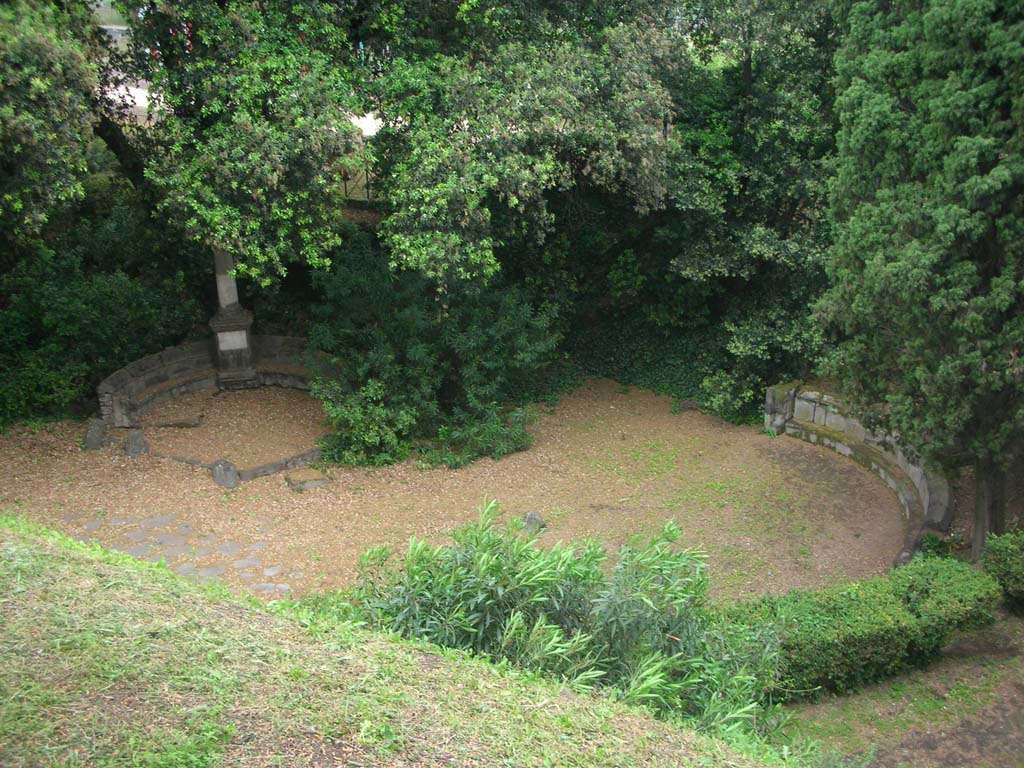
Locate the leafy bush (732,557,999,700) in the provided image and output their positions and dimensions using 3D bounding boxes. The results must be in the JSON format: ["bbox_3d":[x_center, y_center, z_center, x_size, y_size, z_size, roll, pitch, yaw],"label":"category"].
[{"bbox_3d":[5.562,3.869,16.699,4.429,0.876,1.494,-7,21,-19],"label":"leafy bush"}]

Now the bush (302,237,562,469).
[{"bbox_3d":[-1.730,-1.085,24.815,5.562,4.635,4.120,0,20,0],"label":"bush"}]

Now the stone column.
[{"bbox_3d":[-7.674,-2.050,27.994,1.133,4.275,1.133,-6,21,-17],"label":"stone column"}]

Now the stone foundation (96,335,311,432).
[{"bbox_3d":[-7.313,-0.180,27.447,6.489,1.133,3.399,-6,21,-17],"label":"stone foundation"}]

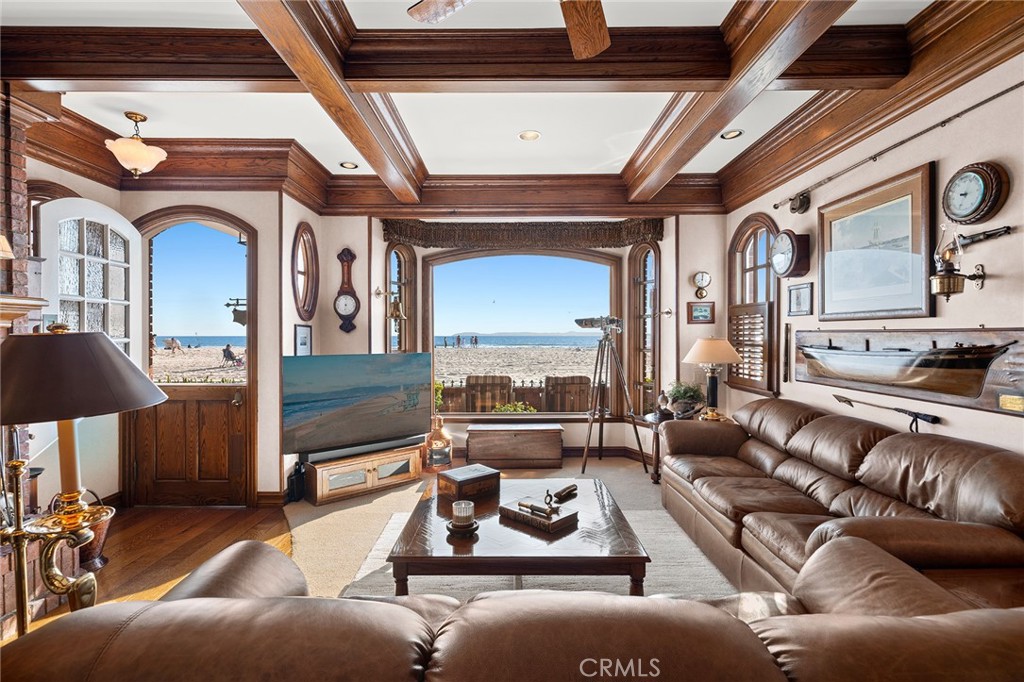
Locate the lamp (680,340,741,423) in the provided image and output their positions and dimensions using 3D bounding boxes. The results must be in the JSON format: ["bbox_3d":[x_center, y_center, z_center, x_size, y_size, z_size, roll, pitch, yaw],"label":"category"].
[{"bbox_3d":[1.831,0.349,4.402,0.524,0.771,0.524,0,1,0],"label":"lamp"}]

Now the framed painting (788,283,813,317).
[{"bbox_3d":[2.154,-0.296,3.623,0.022,0.235,0.275,0,1,0],"label":"framed painting"}]

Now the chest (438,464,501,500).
[{"bbox_3d":[-0.260,0.864,2.968,0.306,0.116,0.222,-1,1,-40],"label":"chest"}]

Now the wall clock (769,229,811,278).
[{"bbox_3d":[2.100,-0.664,3.666,0.118,0.354,0.348,0,1,0],"label":"wall clock"}]

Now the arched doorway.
[{"bbox_3d":[-2.689,0.135,4.051,1.119,2.513,0.160,0,1,0],"label":"arched doorway"}]

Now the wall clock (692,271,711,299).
[{"bbox_3d":[1.891,-0.551,4.801,0.183,0.278,0.080,0,1,0],"label":"wall clock"}]

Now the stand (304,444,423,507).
[{"bbox_3d":[-1.362,1.196,4.473,0.300,0.325,1.050,1,1,44],"label":"stand"}]

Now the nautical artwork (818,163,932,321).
[{"bbox_3d":[2.150,-0.524,2.930,0.038,0.800,0.900,0,1,0],"label":"nautical artwork"}]

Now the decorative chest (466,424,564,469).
[{"bbox_3d":[0.042,1.143,5.289,1.020,0.410,0.370,0,1,0],"label":"decorative chest"}]

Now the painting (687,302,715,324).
[{"bbox_3d":[1.891,-0.276,4.824,0.281,0.223,0.035,0,1,0],"label":"painting"}]

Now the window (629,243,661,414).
[{"bbox_3d":[1.450,-0.100,5.300,0.120,1.938,0.539,0,1,-24],"label":"window"}]

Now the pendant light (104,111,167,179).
[{"bbox_3d":[-2.617,-1.352,3.378,0.346,0.431,0.346,0,1,0],"label":"pendant light"}]

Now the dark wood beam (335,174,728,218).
[{"bbox_3d":[0.128,-1.422,4.714,4.053,0.332,0.220,0,1,0],"label":"dark wood beam"}]

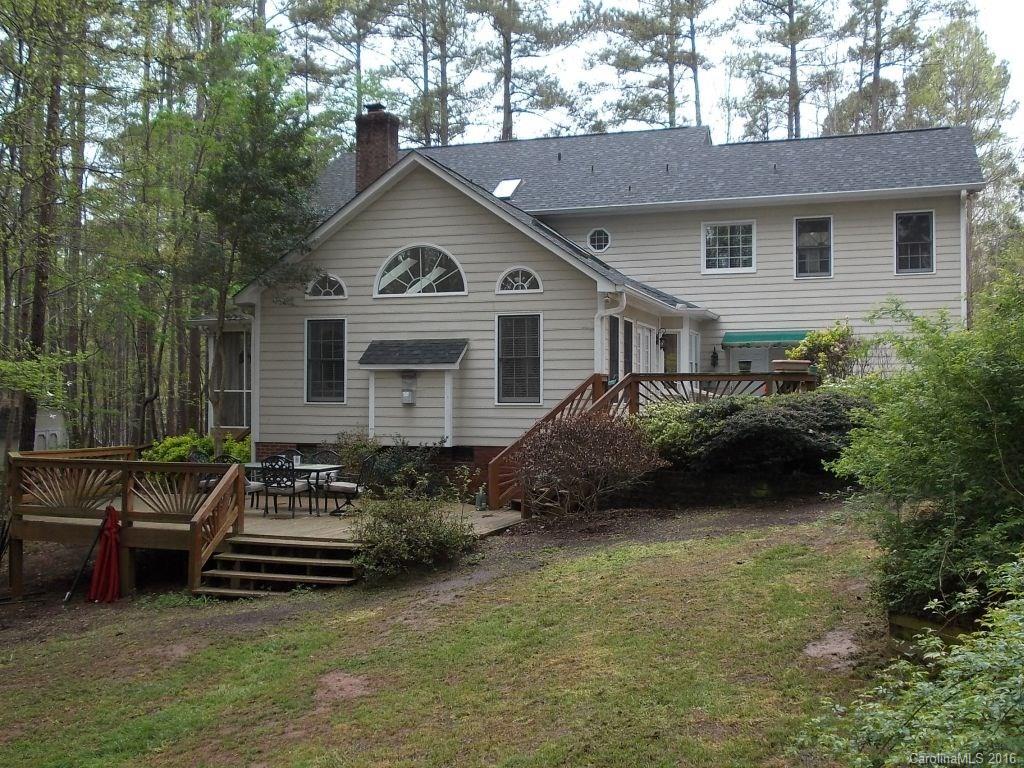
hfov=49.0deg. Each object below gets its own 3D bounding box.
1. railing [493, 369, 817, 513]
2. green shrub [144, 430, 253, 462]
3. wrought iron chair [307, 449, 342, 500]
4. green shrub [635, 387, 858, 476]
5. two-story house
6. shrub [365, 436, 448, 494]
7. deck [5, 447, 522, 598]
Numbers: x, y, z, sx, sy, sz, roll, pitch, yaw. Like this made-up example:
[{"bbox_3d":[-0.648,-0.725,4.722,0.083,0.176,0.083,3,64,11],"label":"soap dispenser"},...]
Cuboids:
[{"bbox_3d":[2.073,0.919,17.160,5.100,2.200,2.200,0,-1,20],"label":"railing"},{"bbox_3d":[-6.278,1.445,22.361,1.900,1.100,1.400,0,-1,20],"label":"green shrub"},{"bbox_3d":[-2.992,1.532,18.031,0.540,0.900,0.580,0,-1,20],"label":"wrought iron chair"},{"bbox_3d":[3.330,0.737,15.697,2.950,1.300,1.800,0,-1,20],"label":"green shrub"},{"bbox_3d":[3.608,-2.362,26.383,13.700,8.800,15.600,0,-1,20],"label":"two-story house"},{"bbox_3d":[-1.854,1.483,19.746,1.250,1.050,0.950,0,-1,20],"label":"shrub"},{"bbox_3d":[-3.233,1.974,17.048,6.900,1.850,6.100,0,-1,20],"label":"deck"}]

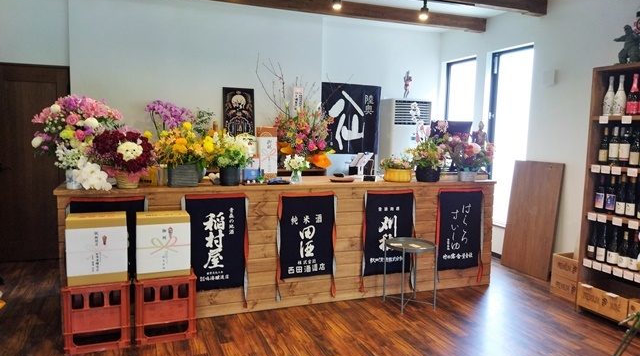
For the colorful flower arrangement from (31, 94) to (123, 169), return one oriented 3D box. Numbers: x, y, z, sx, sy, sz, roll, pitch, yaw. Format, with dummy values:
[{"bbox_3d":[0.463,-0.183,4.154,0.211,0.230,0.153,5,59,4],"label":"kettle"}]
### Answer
[{"bbox_3d":[-1.654,-0.317,3.417,0.562,0.504,0.450,-1,6,-22],"label":"colorful flower arrangement"}]

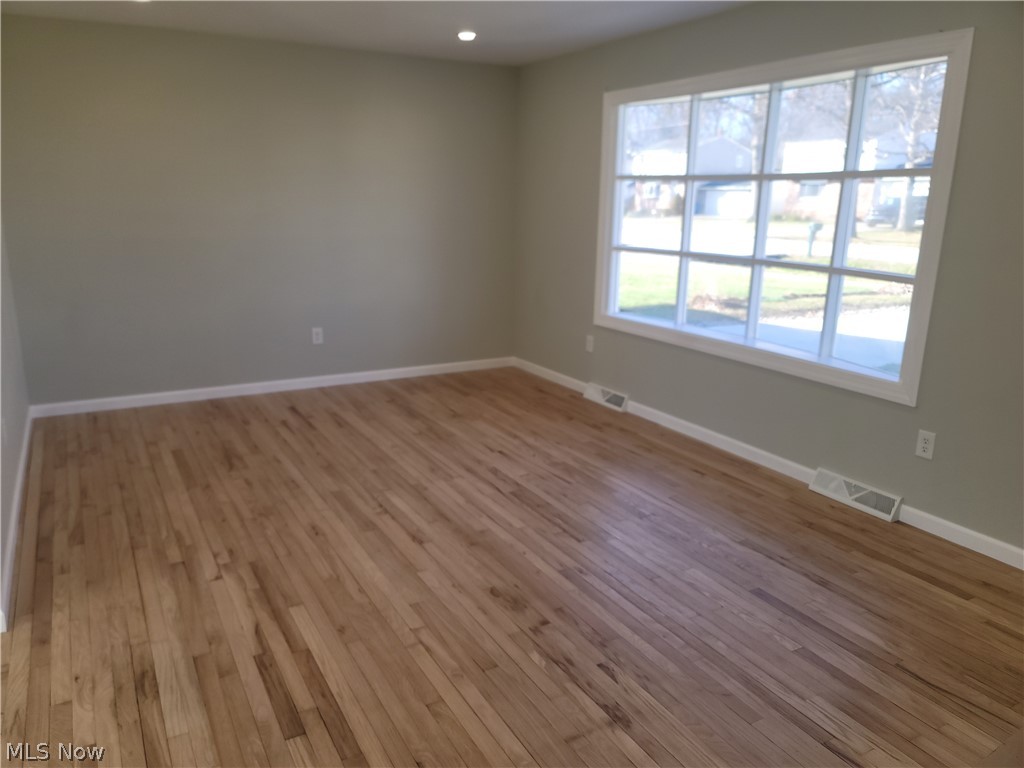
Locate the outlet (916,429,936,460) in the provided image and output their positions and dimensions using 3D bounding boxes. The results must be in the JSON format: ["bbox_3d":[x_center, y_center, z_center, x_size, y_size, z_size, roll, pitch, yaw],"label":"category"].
[{"bbox_3d":[1.877,0.275,3.352,0.010,0.122,0.075,-7,16,-29],"label":"outlet"}]

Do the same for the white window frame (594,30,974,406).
[{"bbox_3d":[1.274,-0.942,4.225,0.100,1.585,2.472,-7,16,-29],"label":"white window frame"}]

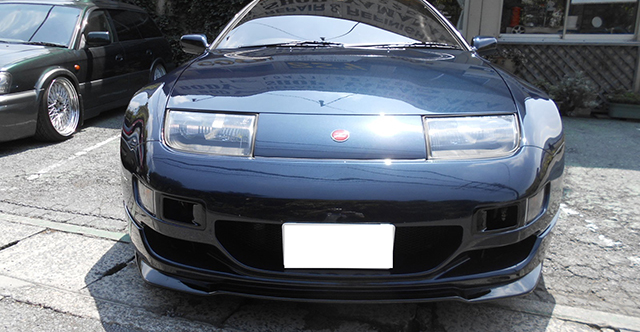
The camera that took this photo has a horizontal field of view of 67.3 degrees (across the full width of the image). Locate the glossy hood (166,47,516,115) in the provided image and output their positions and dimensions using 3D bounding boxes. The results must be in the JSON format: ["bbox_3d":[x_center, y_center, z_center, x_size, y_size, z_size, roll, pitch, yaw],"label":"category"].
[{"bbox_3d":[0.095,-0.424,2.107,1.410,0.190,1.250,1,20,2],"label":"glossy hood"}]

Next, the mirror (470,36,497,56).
[{"bbox_3d":[0.992,-0.721,2.900,0.165,0.125,0.130,1,14,2],"label":"mirror"}]

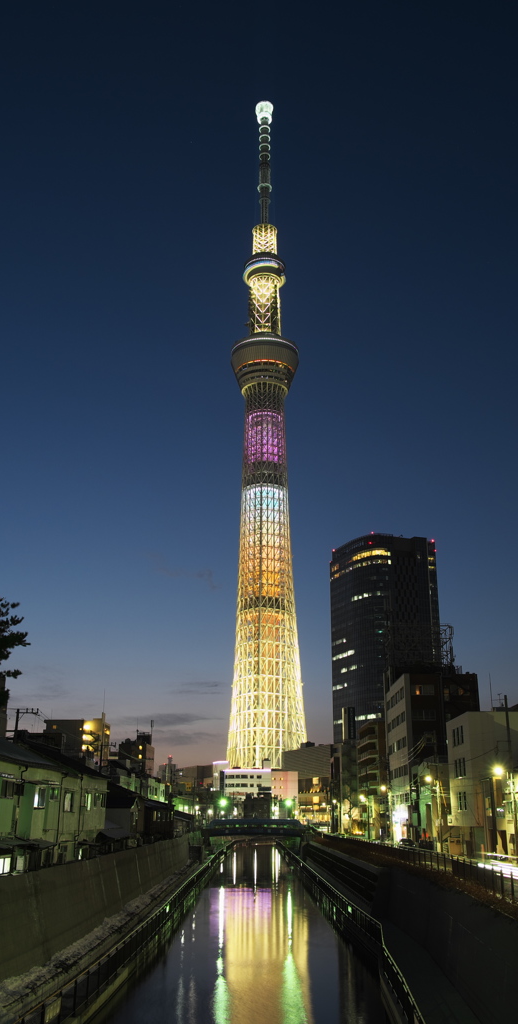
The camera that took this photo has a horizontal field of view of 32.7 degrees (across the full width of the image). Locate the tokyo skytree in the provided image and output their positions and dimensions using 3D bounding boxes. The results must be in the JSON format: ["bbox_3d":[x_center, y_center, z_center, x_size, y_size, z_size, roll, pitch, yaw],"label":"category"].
[{"bbox_3d":[4.776,-82.434,721.465,63.000,634.000,63.000,0,-19,0],"label":"tokyo skytree"}]

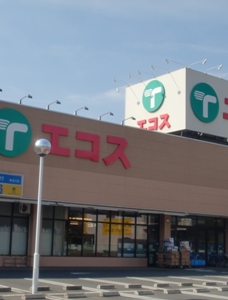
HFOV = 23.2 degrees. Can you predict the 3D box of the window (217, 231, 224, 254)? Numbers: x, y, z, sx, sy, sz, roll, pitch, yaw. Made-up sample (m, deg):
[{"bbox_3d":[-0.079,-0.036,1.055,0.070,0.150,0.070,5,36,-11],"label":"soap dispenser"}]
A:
[{"bbox_3d":[7.610,6.605,39.628,0.847,1.693,0.100,10,-13,-37],"label":"window"}]

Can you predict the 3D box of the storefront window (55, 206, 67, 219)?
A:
[{"bbox_3d":[-2.972,3.540,31.261,0.872,0.708,0.100,9,-13,-37],"label":"storefront window"}]

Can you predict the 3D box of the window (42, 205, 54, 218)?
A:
[{"bbox_3d":[-3.690,3.467,31.271,0.783,0.784,0.100,10,-13,-37],"label":"window"}]

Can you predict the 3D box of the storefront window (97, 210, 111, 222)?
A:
[{"bbox_3d":[-0.600,3.870,32.485,0.981,0.733,0.100,9,-12,-37],"label":"storefront window"}]

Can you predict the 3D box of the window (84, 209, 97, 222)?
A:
[{"bbox_3d":[-1.373,3.734,31.898,0.954,0.759,0.100,9,-12,-37],"label":"window"}]

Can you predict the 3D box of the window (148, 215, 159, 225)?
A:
[{"bbox_3d":[2.567,4.512,36.011,0.868,0.645,0.100,10,-13,-37],"label":"window"}]

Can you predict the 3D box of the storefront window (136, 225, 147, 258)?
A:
[{"bbox_3d":[1.681,5.567,34.042,0.959,1.983,0.100,9,-12,-37],"label":"storefront window"}]

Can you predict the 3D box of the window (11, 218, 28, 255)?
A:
[{"bbox_3d":[-4.999,4.568,29.480,0.874,1.961,0.100,9,-13,-37],"label":"window"}]

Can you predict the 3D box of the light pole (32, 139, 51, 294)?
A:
[{"bbox_3d":[-2.152,1.859,16.021,0.489,4.427,0.489,10,-13,-37],"label":"light pole"}]

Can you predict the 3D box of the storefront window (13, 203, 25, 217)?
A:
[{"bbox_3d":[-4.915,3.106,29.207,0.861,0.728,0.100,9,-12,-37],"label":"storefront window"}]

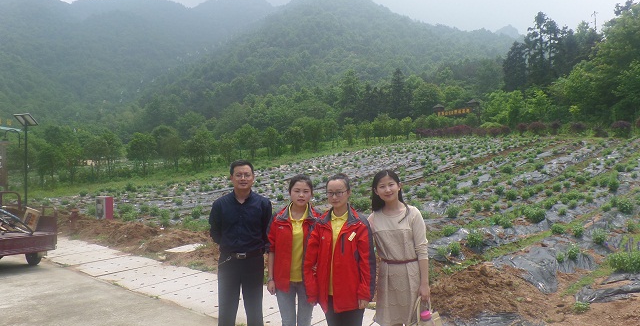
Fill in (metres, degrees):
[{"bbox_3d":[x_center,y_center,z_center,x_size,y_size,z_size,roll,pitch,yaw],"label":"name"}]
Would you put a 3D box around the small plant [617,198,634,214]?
[{"bbox_3d":[5.532,0.770,7.700,0.319,0.284,0.319,-1,0,0],"label":"small plant"}]

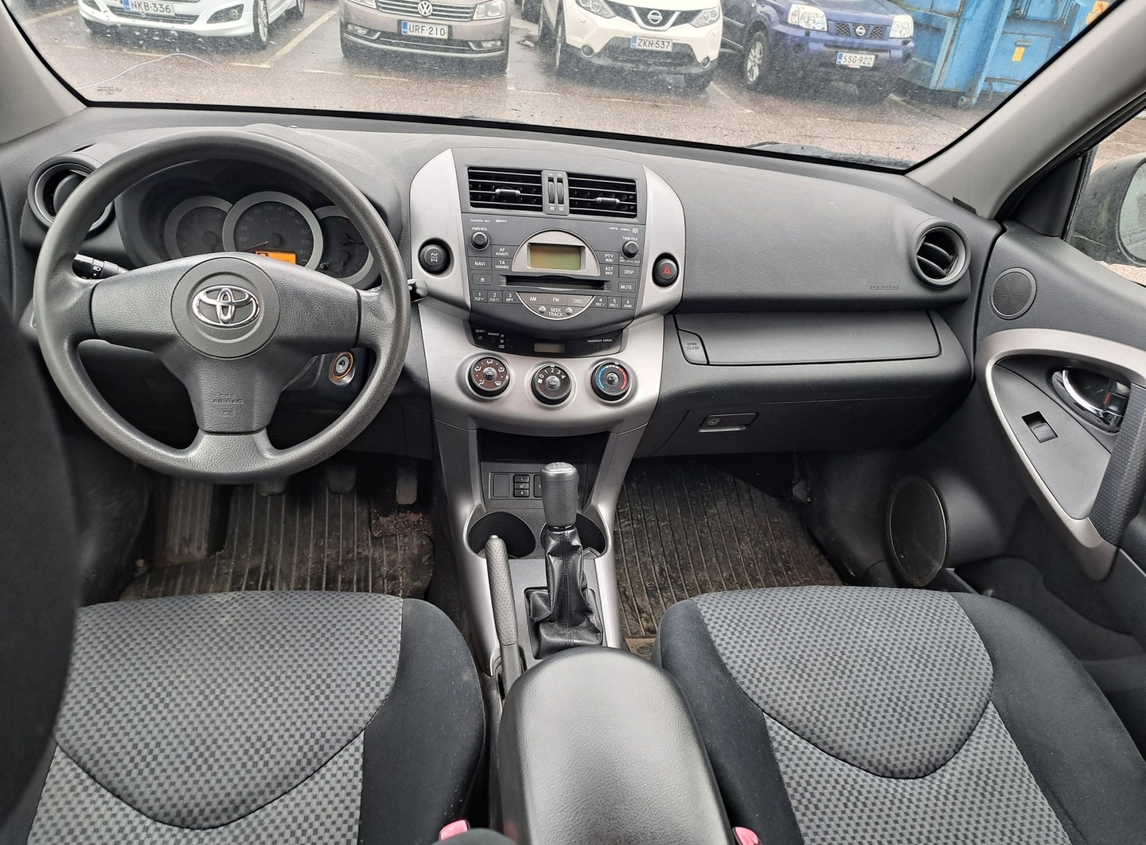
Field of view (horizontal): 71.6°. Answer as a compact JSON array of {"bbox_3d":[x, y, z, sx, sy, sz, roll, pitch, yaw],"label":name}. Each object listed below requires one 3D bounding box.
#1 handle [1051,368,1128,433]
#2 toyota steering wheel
[{"bbox_3d":[0.670,-0.027,1.030,0.037,0.057,0.110,-2,33,-15],"label":"handle"},{"bbox_3d":[-0.368,-0.122,0.866,0.376,0.376,0.095,0,4,-11],"label":"toyota steering wheel"}]

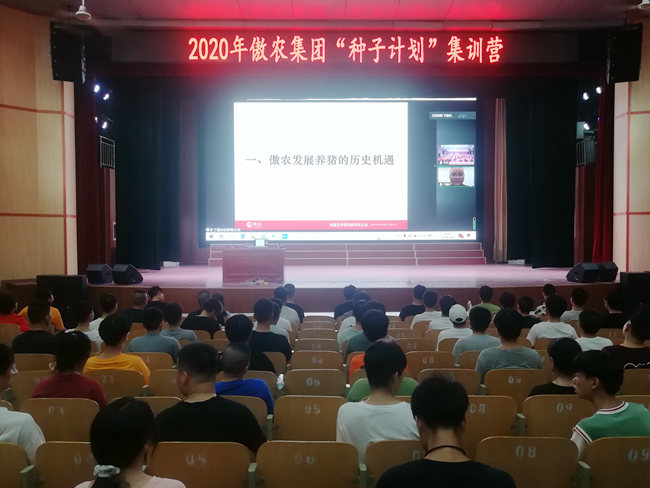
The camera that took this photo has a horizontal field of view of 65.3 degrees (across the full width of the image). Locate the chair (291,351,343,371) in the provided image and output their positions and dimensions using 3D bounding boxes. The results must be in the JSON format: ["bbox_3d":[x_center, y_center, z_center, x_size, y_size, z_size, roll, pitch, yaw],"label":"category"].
[{"bbox_3d":[-0.076,1.461,5.185,0.530,0.830,0.500,0,1,0],"label":"chair"}]

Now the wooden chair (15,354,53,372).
[{"bbox_3d":[-2.656,1.438,4.951,0.520,0.840,0.500,0,2,0],"label":"wooden chair"}]

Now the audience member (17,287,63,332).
[{"bbox_3d":[-4.603,1.365,8.563,0.600,1.286,0.750,0,1,5],"label":"audience member"}]

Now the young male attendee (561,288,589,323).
[{"bbox_3d":[3.505,1.234,7.299,0.490,1.256,0.680,0,2,0],"label":"young male attendee"}]

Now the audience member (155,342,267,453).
[{"bbox_3d":[-0.600,1.151,2.908,0.560,1.294,0.680,0,2,0],"label":"audience member"}]

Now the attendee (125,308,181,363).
[{"bbox_3d":[-1.672,1.258,5.173,0.510,1.268,0.720,0,2,0],"label":"attendee"}]

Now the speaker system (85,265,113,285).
[{"bbox_3d":[-5.476,0.746,12.400,0.600,0.450,0.480,0,1,32],"label":"speaker system"}]

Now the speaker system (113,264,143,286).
[{"bbox_3d":[-5.145,0.789,13.200,0.540,0.470,0.580,1,2,36],"label":"speaker system"}]

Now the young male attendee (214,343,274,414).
[{"bbox_3d":[-0.580,1.240,3.600,0.500,1.177,0.720,0,2,0],"label":"young male attendee"}]

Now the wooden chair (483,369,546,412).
[{"bbox_3d":[1.518,1.407,4.278,0.520,0.840,0.500,0,2,0],"label":"wooden chair"}]

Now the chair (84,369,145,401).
[{"bbox_3d":[-1.658,1.420,4.251,0.520,0.850,0.540,0,2,0],"label":"chair"}]

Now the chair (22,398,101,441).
[{"bbox_3d":[-1.721,1.417,3.584,0.530,0.830,0.550,0,1,0],"label":"chair"}]

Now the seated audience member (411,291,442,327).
[{"bbox_3d":[1.422,1.256,7.298,0.490,1.236,0.680,0,2,0],"label":"seated audience member"}]

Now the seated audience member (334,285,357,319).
[{"bbox_3d":[0.436,1.327,8.564,0.520,1.323,0.750,0,1,0],"label":"seated audience member"}]

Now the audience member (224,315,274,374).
[{"bbox_3d":[-0.658,1.216,4.387,0.520,1.285,0.720,0,2,0],"label":"audience member"}]

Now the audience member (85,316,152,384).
[{"bbox_3d":[-1.710,1.220,4.387,0.520,1.292,0.720,0,2,0],"label":"audience member"}]

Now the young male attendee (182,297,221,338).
[{"bbox_3d":[-1.616,1.329,6.937,0.540,1.224,0.750,0,1,6],"label":"young male attendee"}]

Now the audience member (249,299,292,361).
[{"bbox_3d":[-0.587,1.211,5.314,0.520,1.340,0.750,0,1,0],"label":"audience member"}]

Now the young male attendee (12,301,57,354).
[{"bbox_3d":[-2.712,1.190,5.089,0.520,1.327,0.680,0,2,0],"label":"young male attendee"}]

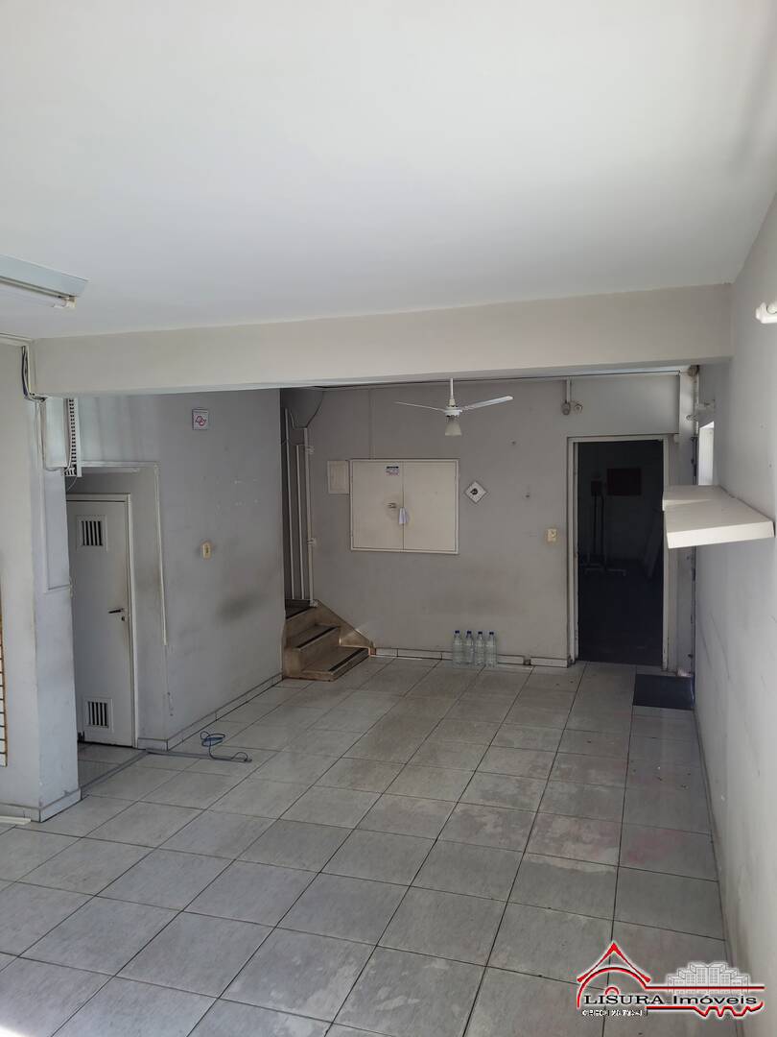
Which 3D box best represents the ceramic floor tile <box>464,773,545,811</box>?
[{"bbox_3d":[0.674,1.587,4.521,0.445,0.010,0.445,0,4,19],"label":"ceramic floor tile"}]

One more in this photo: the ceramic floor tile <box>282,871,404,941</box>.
[{"bbox_3d":[-0.187,1.695,3.388,0.447,0.010,0.451,0,4,19],"label":"ceramic floor tile"}]

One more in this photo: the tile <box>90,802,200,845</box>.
[{"bbox_3d":[-1.319,1.670,4.258,0.445,0.010,0.445,0,4,19],"label":"tile"}]

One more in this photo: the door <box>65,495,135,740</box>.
[{"bbox_3d":[-2.096,0.743,5.544,0.601,1.724,0.040,0,4,19],"label":"door"}]

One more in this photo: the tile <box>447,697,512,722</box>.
[{"bbox_3d":[0.686,1.484,5.944,0.447,0.010,0.447,0,4,19],"label":"tile"}]

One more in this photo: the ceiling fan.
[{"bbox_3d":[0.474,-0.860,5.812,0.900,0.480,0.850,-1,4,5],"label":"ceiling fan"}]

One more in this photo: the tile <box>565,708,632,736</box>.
[{"bbox_3d":[1.537,1.478,5.647,0.445,0.010,0.445,0,4,19],"label":"tile"}]

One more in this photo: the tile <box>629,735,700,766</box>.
[{"bbox_3d":[1.807,1.511,5.085,0.435,0.010,0.447,0,4,19],"label":"tile"}]

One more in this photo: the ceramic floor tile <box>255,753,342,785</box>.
[{"bbox_3d":[-0.595,1.591,4.953,0.447,0.010,0.451,0,4,19],"label":"ceramic floor tile"}]

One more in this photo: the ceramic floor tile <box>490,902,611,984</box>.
[{"bbox_3d":[0.663,1.690,3.102,0.445,0.010,0.445,0,4,19],"label":"ceramic floor tile"}]

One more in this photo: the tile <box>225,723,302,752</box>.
[{"bbox_3d":[-0.886,1.579,5.585,0.450,0.010,0.450,0,4,19],"label":"tile"}]

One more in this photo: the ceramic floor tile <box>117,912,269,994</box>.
[{"bbox_3d":[-0.760,1.735,3.116,0.445,0.010,0.445,0,4,19],"label":"ceramic floor tile"}]

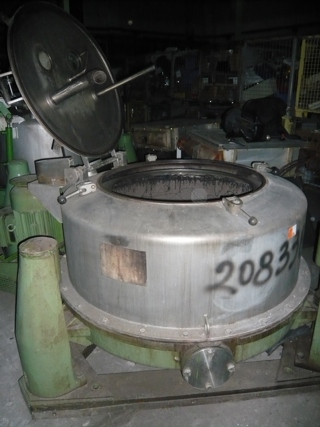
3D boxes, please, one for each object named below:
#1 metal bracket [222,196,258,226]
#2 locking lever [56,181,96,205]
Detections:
[{"bbox_3d":[0.327,-0.006,1.409,0.065,0.059,0.179,-9,30,-22],"label":"metal bracket"},{"bbox_3d":[-0.389,-0.106,1.653,0.180,0.055,0.058,-23,25,-11],"label":"locking lever"}]

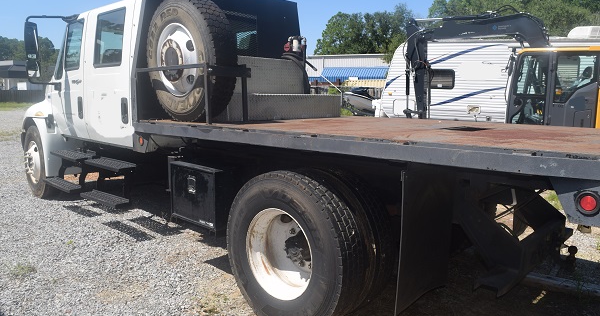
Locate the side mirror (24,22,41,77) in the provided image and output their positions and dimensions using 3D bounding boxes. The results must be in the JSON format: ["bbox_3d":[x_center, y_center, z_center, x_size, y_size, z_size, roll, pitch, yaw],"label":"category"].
[{"bbox_3d":[-3.139,-1.265,5.269,0.110,0.620,0.170,3,9,22],"label":"side mirror"}]

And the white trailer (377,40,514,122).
[{"bbox_3d":[6.455,-1.932,12.683,8.300,3.200,2.500,3,9,20],"label":"white trailer"}]

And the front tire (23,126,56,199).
[{"bbox_3d":[-3.625,0.051,6.367,1.050,1.050,0.280,8,11,44],"label":"front tire"}]

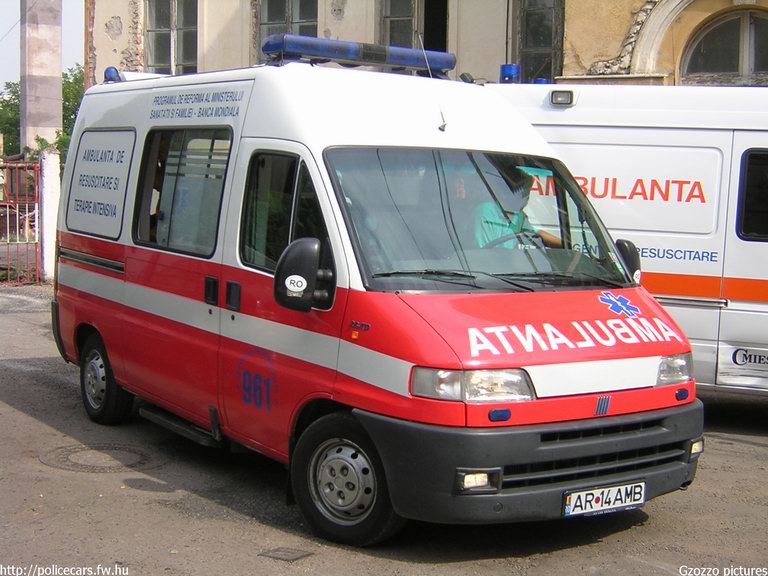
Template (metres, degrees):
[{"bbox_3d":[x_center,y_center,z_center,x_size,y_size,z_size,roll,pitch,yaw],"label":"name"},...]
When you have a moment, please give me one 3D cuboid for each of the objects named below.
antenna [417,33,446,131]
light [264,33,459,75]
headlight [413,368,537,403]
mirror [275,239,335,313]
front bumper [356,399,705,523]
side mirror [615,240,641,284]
[{"bbox_3d":[0.257,-1.157,6.317,0.030,0.600,0.040,-1,-20,-35],"label":"antenna"},{"bbox_3d":[-0.129,-1.377,6.848,1.260,0.150,0.270,-1,6,-35],"label":"light"},{"bbox_3d":[0.409,0.415,5.014,0.510,0.175,0.290,-1,6,-35],"label":"headlight"},{"bbox_3d":[-0.385,-0.051,5.338,0.300,0.335,0.180,-1,6,-35],"label":"mirror"},{"bbox_3d":[0.853,0.810,5.504,1.940,0.480,0.690,-1,6,-35],"label":"front bumper"},{"bbox_3d":[1.412,-0.100,6.580,0.290,0.335,0.180,-1,6,-35],"label":"side mirror"}]

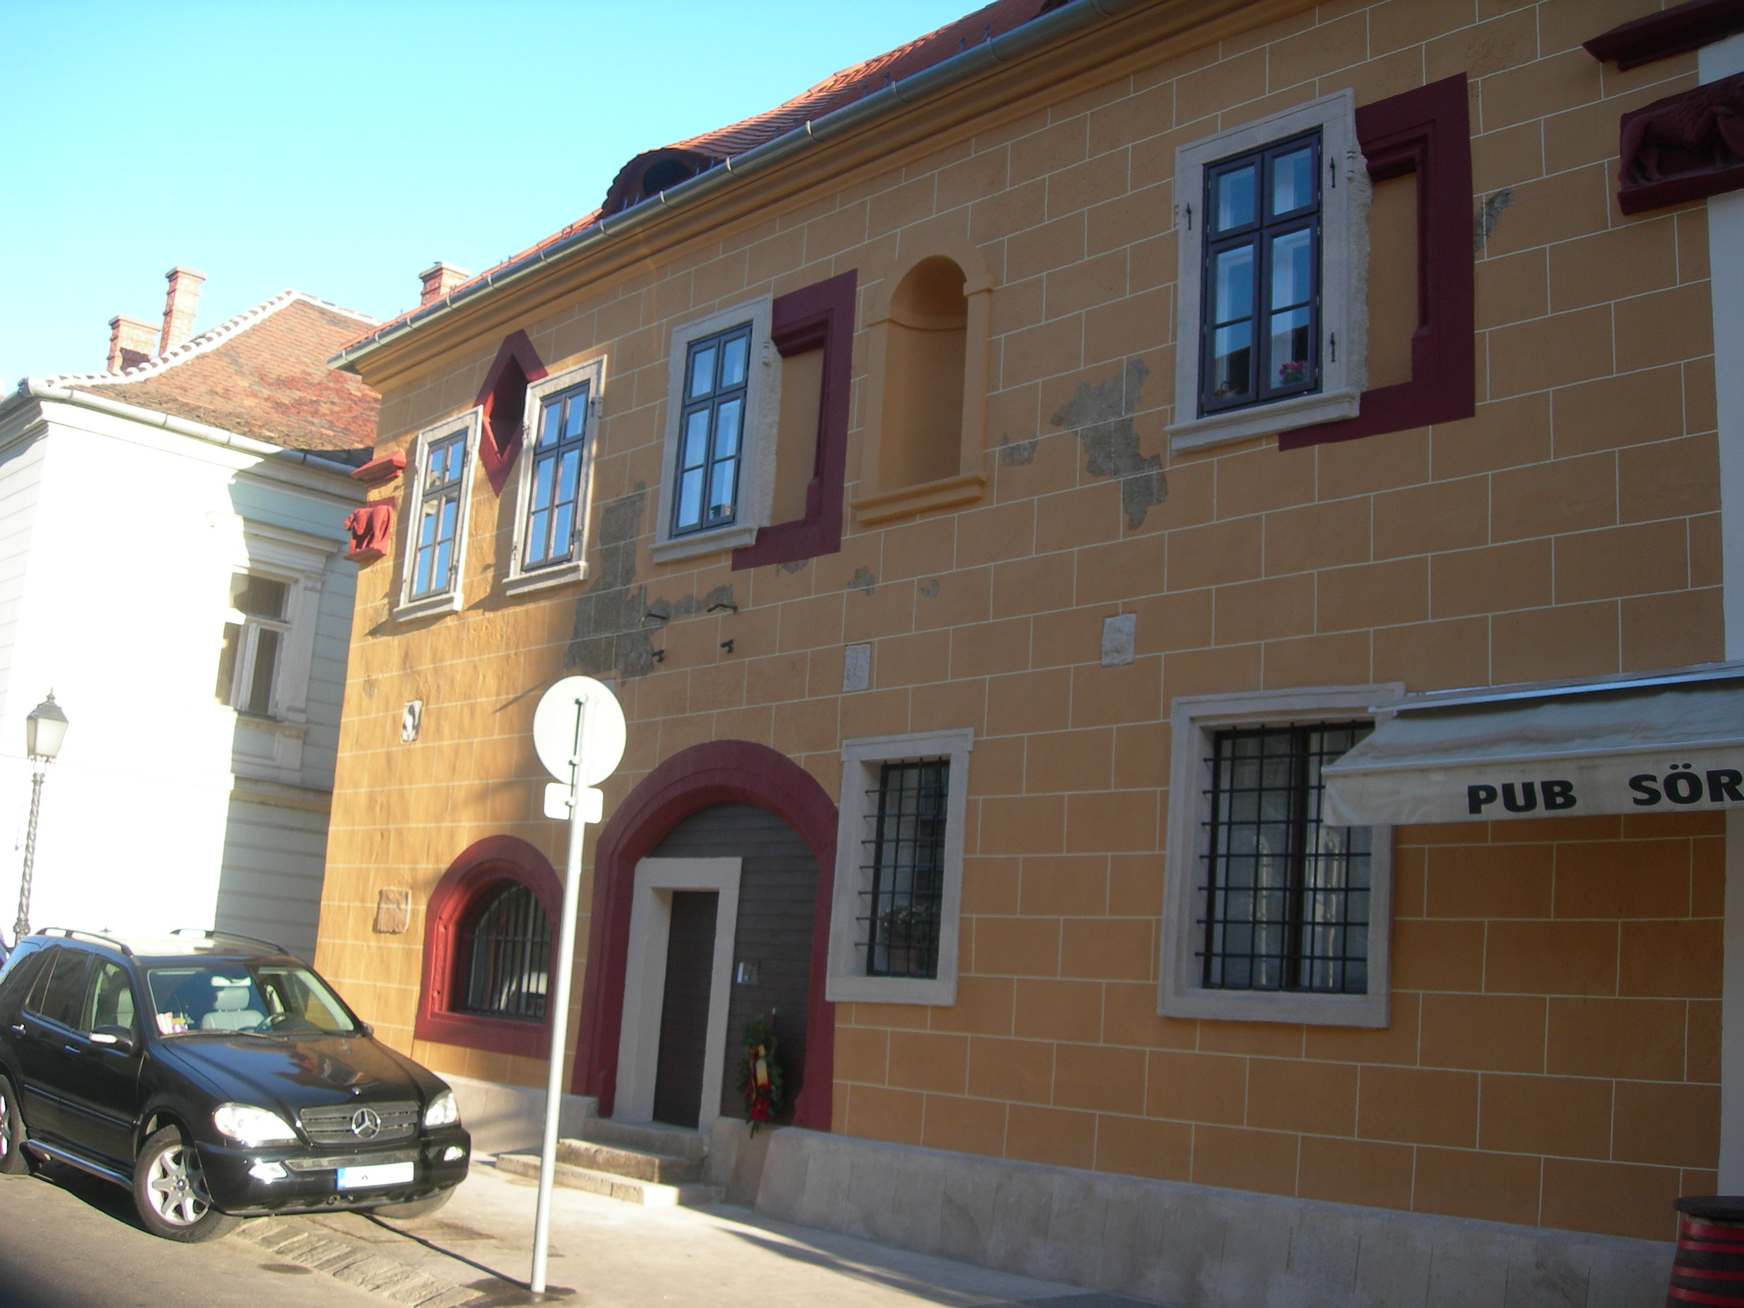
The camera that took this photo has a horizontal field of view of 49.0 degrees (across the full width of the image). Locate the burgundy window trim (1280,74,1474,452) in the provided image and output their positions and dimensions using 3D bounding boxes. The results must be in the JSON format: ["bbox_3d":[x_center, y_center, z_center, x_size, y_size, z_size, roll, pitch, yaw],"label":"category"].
[{"bbox_3d":[3.259,-2.469,12.311,0.150,2.270,1.380,14,-15,-41],"label":"burgundy window trim"}]

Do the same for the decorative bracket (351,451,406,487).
[{"bbox_3d":[-5.617,-2.119,21.847,0.180,0.360,0.860,14,-15,-41],"label":"decorative bracket"}]

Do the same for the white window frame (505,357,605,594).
[{"bbox_3d":[-3.127,-1.762,19.393,0.200,2.299,1.481,14,-15,-41],"label":"white window frame"}]

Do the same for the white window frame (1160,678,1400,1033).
[{"bbox_3d":[2.588,1.268,12.068,0.260,2.090,1.750,14,-15,-41],"label":"white window frame"}]

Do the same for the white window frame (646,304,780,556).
[{"bbox_3d":[-1.356,-2.013,17.517,0.200,2.353,1.672,14,-15,-41],"label":"white window frame"}]

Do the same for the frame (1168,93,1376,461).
[{"bbox_3d":[2.668,-2.566,12.954,0.240,2.310,1.560,14,-15,-41],"label":"frame"}]

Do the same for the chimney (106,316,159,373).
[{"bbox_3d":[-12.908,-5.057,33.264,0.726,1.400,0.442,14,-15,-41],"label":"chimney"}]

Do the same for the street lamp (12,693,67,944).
[{"bbox_3d":[-9.590,2.572,21.575,0.470,4.314,0.470,14,-15,-41],"label":"street lamp"}]

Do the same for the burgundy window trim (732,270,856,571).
[{"bbox_3d":[-0.619,-1.980,16.474,0.150,2.470,1.400,14,-15,-41],"label":"burgundy window trim"}]

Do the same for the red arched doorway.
[{"bbox_3d":[-1.256,2.337,16.393,0.400,3.144,3.500,14,-15,-41],"label":"red arched doorway"}]

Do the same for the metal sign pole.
[{"bbox_3d":[-1.747,1.892,10.880,0.068,3.353,0.068,14,-15,-42],"label":"metal sign pole"}]

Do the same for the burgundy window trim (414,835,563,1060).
[{"bbox_3d":[-3.562,2.810,18.560,0.330,2.090,2.470,14,-15,-41],"label":"burgundy window trim"}]

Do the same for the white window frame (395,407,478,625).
[{"bbox_3d":[-4.680,-1.483,21.022,0.200,2.259,1.430,14,-15,-41],"label":"white window frame"}]

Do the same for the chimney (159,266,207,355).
[{"bbox_3d":[-11.160,-5.420,30.845,0.500,1.570,0.500,14,-15,-41],"label":"chimney"}]

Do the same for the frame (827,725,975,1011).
[{"bbox_3d":[0.297,1.668,14.780,0.280,2.071,1.458,14,-15,-41],"label":"frame"}]

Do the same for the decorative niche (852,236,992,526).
[{"bbox_3d":[0.517,-2.229,15.444,0.500,2.290,1.450,14,-15,-41],"label":"decorative niche"}]

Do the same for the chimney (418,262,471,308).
[{"bbox_3d":[-7.158,-5.671,31.798,0.529,1.400,0.715,14,-15,-41],"label":"chimney"}]

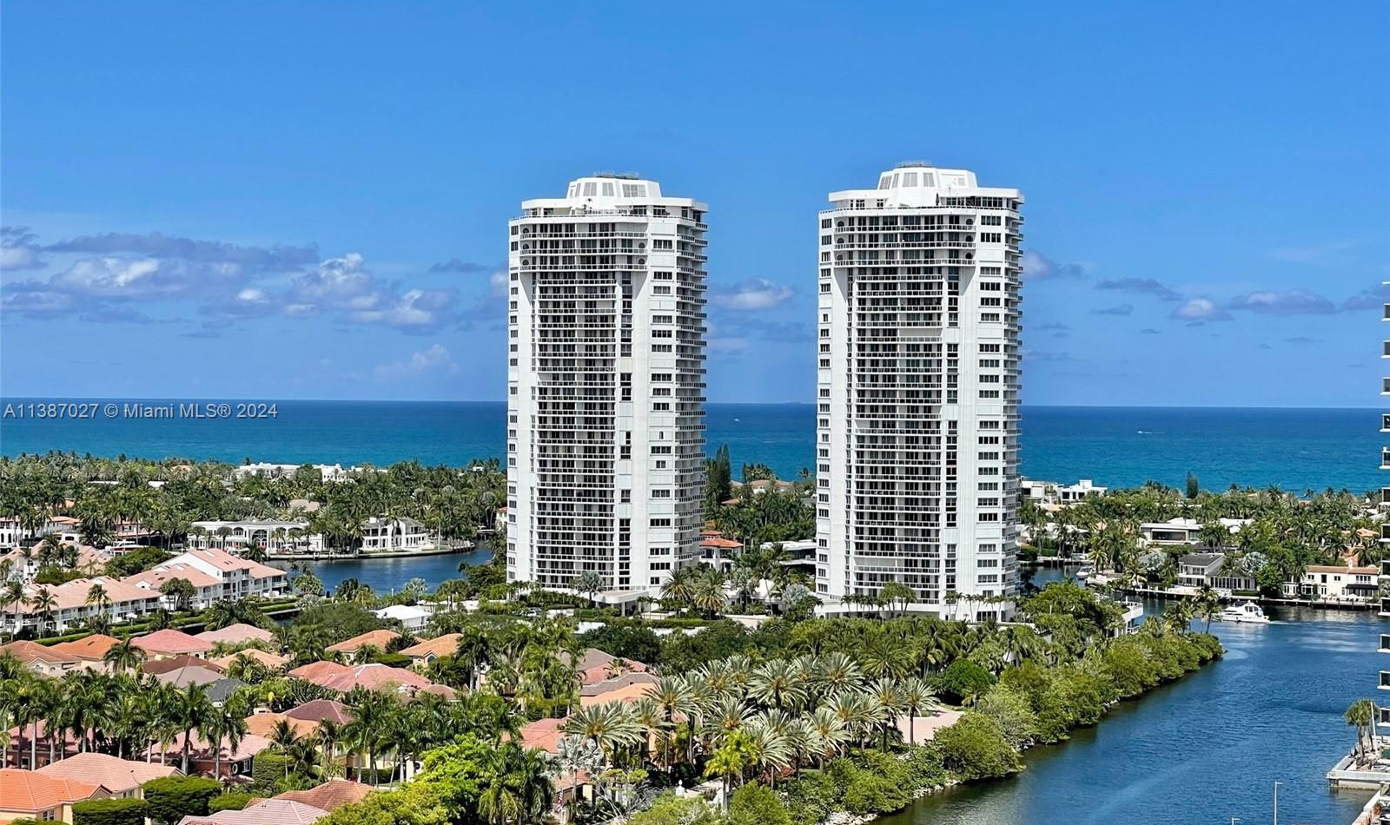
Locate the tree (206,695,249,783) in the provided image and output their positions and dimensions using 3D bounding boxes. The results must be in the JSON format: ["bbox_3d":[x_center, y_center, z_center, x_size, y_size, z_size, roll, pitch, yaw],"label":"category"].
[{"bbox_3d":[-57.380,40.871,313.468,5.300,12.720,5.300,0,0,0],"label":"tree"}]

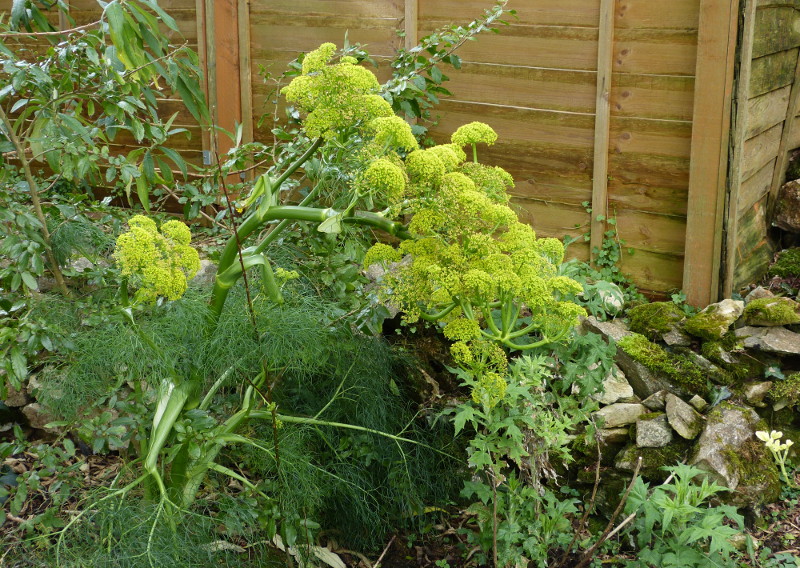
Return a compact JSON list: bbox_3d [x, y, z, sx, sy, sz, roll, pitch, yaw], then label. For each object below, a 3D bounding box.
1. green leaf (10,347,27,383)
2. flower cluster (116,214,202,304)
[{"bbox_3d":[-1.009,0.213,3.300,0.040,0.100,0.030,-17,17,-17],"label":"green leaf"},{"bbox_3d":[-0.544,-0.057,2.800,0.190,0.190,0.170,-3,17,-11],"label":"flower cluster"}]

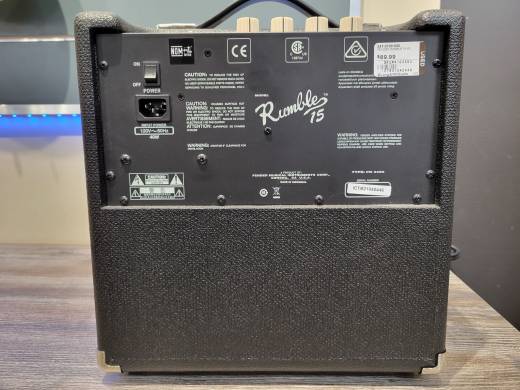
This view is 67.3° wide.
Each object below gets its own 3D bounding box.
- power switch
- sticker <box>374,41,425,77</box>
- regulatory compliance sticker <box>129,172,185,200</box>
[{"bbox_3d":[-0.096,-0.107,0.345,0.016,0.021,0.009,0,8,0],"label":"power switch"},{"bbox_3d":[0.123,-0.120,0.346,0.045,0.030,0.001,0,8,0],"label":"sticker"},{"bbox_3d":[-0.095,-0.008,0.361,0.051,0.026,0.001,0,8,0],"label":"regulatory compliance sticker"}]

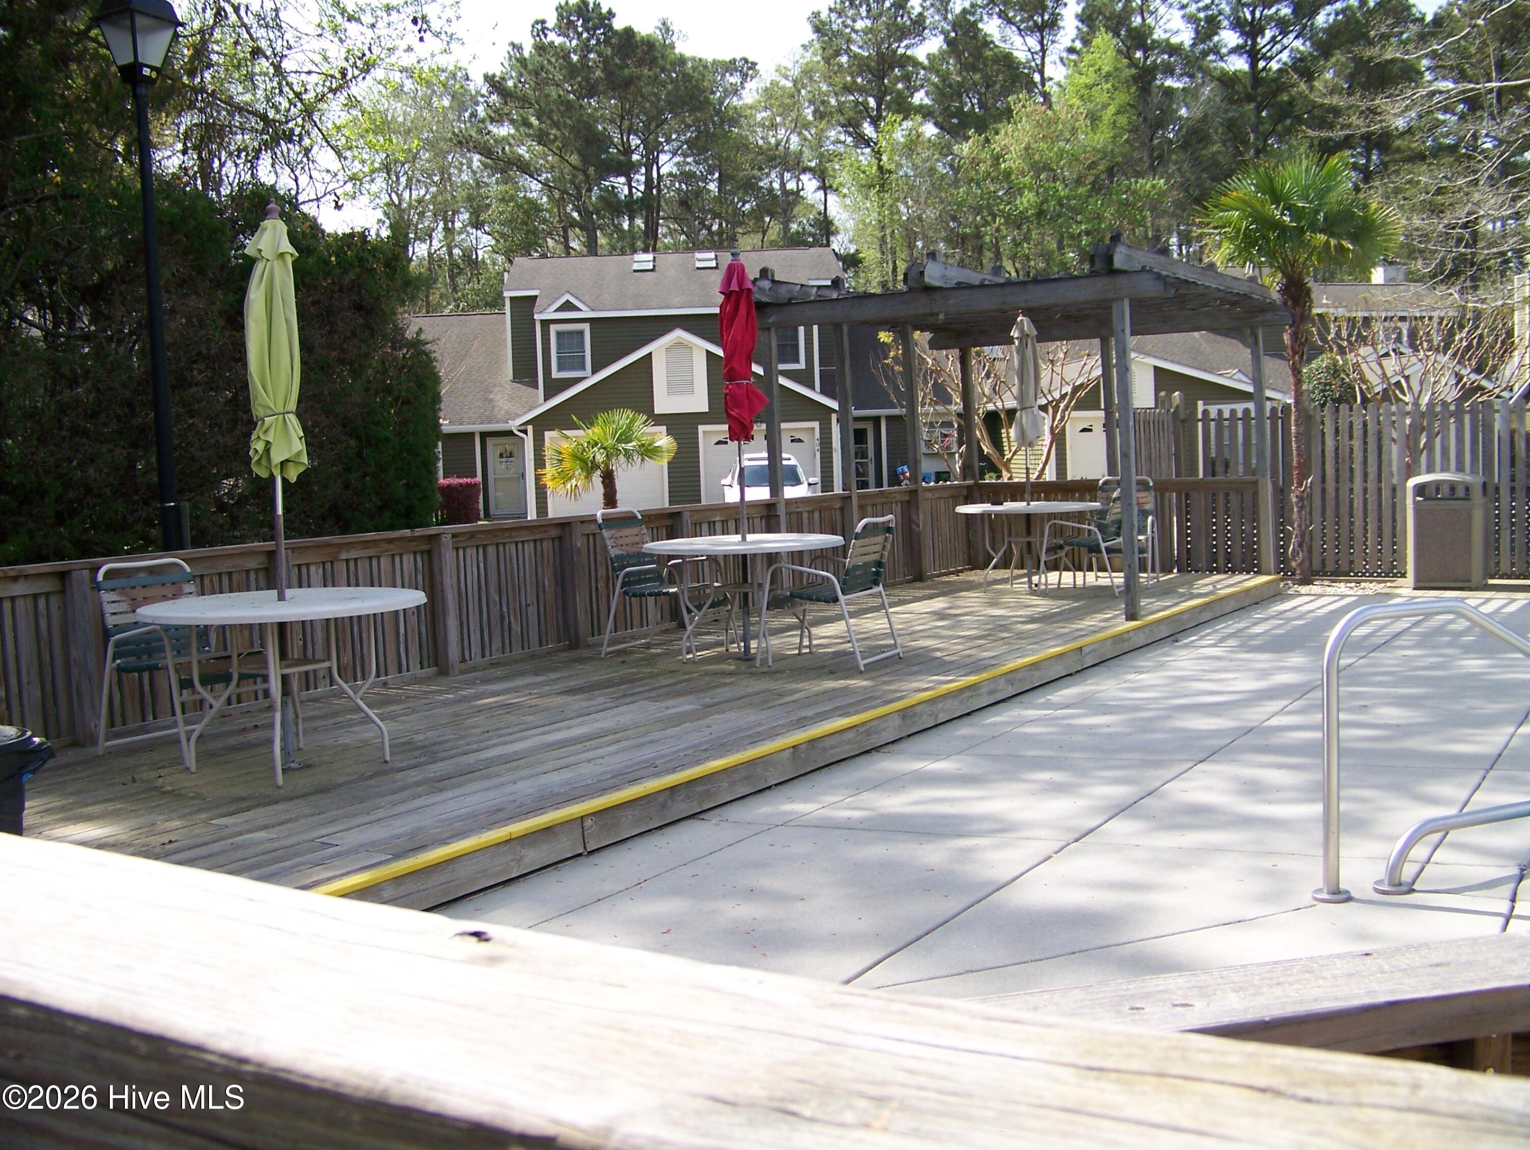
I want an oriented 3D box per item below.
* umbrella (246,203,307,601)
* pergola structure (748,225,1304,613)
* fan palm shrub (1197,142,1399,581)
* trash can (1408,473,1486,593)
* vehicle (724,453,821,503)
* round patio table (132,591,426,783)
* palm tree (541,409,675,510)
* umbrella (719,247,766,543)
[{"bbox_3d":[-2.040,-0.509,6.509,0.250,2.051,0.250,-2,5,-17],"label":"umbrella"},{"bbox_3d":[2.241,-1.130,12.620,3.452,2.558,3.969,1,6,33],"label":"pergola structure"},{"bbox_3d":[4.954,-1.881,14.336,1.900,3.923,1.900,-1,5,19],"label":"fan palm shrub"},{"bbox_3d":[6.062,-0.417,13.792,0.620,1.003,0.600,-1,5,20],"label":"trash can"},{"bbox_3d":[0.114,-1.850,34.467,1.950,1.670,4.600,-2,5,0],"label":"vehicle"},{"bbox_3d":[-2.048,0.463,6.588,1.230,0.706,1.230,-2,5,0],"label":"round patio table"},{"bbox_3d":[-1.810,-0.868,18.000,1.600,2.150,1.600,-2,5,0],"label":"palm tree"},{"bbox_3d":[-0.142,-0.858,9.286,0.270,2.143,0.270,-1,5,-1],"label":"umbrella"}]

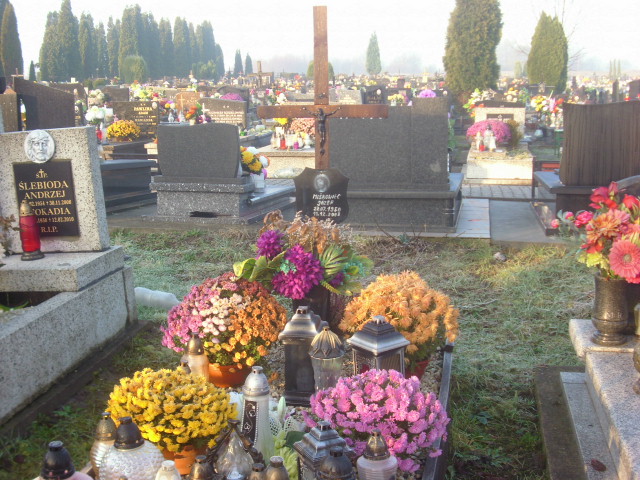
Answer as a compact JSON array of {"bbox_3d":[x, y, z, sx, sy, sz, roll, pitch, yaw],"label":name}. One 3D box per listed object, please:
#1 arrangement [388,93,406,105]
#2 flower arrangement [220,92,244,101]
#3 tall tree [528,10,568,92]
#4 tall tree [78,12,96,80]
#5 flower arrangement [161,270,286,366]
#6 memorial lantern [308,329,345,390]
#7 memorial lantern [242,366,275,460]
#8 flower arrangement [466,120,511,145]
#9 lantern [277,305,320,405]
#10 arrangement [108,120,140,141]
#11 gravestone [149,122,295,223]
[{"bbox_3d":[1.700,-3.093,18.251,0.390,0.260,0.330,0,12,0],"label":"arrangement"},{"bbox_3d":[-2.274,-3.618,21.500,0.630,0.380,0.600,2,12,11],"label":"flower arrangement"},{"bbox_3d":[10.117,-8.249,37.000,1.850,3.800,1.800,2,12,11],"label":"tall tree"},{"bbox_3d":[-26.135,-21.779,93.529,2.100,7.337,2.100,0,12,0],"label":"tall tree"},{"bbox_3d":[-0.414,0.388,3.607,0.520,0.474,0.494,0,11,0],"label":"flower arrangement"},{"bbox_3d":[0.025,0.487,3.223,0.132,0.310,0.132,0,12,0],"label":"memorial lantern"},{"bbox_3d":[-0.220,0.611,2.940,0.100,0.340,0.100,0,11,0],"label":"memorial lantern"},{"bbox_3d":[2.795,-1.775,13.800,0.700,0.400,0.640,2,12,11],"label":"flower arrangement"},{"bbox_3d":[-0.081,0.454,3.272,0.157,0.391,0.157,1,12,3],"label":"lantern"},{"bbox_3d":[-3.254,-1.813,13.814,0.498,0.355,0.473,0,11,0],"label":"arrangement"},{"bbox_3d":[-1.050,-0.868,9.309,1.060,1.000,2.100,2,12,11],"label":"gravestone"}]

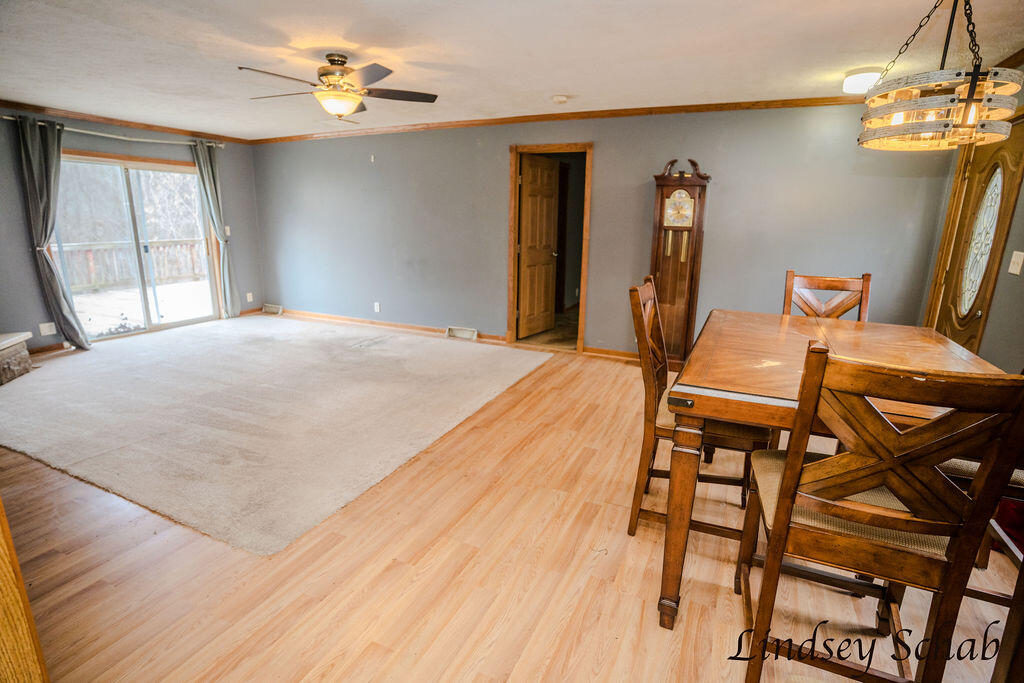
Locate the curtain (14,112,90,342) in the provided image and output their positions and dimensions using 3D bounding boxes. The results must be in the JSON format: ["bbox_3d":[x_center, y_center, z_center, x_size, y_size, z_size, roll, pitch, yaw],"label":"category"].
[{"bbox_3d":[-4.548,-1.020,4.864,0.160,2.240,0.430,7,16,24],"label":"curtain"}]

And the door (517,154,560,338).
[{"bbox_3d":[0.341,-1.043,5.666,0.045,2.040,0.770,12,18,37],"label":"door"}]

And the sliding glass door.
[{"bbox_3d":[-4.328,-1.099,5.715,0.110,1.990,1.740,7,16,24],"label":"sliding glass door"}]

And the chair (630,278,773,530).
[{"bbox_3d":[0.822,0.327,2.197,0.600,1.130,0.490,7,16,24],"label":"chair"}]

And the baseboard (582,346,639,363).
[{"bbox_3d":[1.080,0.133,5.086,0.660,0.090,0.020,7,16,24],"label":"baseboard"}]

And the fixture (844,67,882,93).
[{"bbox_3d":[2.380,-1.768,3.290,0.280,0.115,0.280,7,16,24],"label":"fixture"}]

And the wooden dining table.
[{"bbox_3d":[1.283,0.490,2.030,1.030,0.910,1.550,8,16,25],"label":"wooden dining table"}]

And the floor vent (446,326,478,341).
[{"bbox_3d":[-0.619,-0.103,5.807,0.430,0.135,0.070,7,16,24],"label":"floor vent"}]

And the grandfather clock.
[{"bbox_3d":[1.526,-0.673,4.529,0.460,1.940,0.260,7,16,24],"label":"grandfather clock"}]

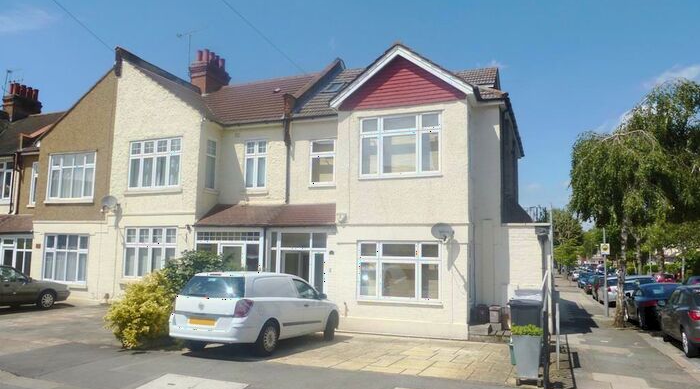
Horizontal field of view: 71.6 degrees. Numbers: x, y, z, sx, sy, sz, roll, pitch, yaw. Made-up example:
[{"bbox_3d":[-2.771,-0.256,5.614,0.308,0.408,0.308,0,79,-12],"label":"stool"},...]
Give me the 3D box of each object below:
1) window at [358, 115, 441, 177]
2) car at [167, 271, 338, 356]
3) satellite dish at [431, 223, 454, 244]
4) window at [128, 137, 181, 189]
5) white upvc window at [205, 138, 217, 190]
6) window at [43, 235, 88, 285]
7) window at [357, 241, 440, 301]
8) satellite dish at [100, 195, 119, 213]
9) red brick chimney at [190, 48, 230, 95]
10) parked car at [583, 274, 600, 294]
[{"bbox_3d":[1.223,-1.198,12.008,2.051,1.546,0.110,-2,-6,21],"label":"window"},{"bbox_3d":[-1.667,2.395,10.370,1.800,1.490,4.500,-2,-9,23],"label":"car"},{"bbox_3d":[2.184,0.909,11.456,0.520,0.460,0.380,1,-8,5],"label":"satellite dish"},{"bbox_3d":[-6.344,-0.992,15.789,2.186,1.615,0.140,-2,-9,23],"label":"window"},{"bbox_3d":[-4.180,-0.884,14.625,0.110,1.488,0.457,-2,-6,21],"label":"white upvc window"},{"bbox_3d":[-9.107,2.042,15.574,1.924,1.524,0.110,-2,-6,21],"label":"window"},{"bbox_3d":[1.226,1.939,12.128,2.178,1.495,0.130,-2,-9,23],"label":"window"},{"bbox_3d":[-7.245,0.271,14.620,0.480,0.500,0.380,0,-6,1],"label":"satellite dish"},{"bbox_3d":[-6.077,-5.029,21.221,0.900,2.000,1.650,-2,-9,23],"label":"red brick chimney"},{"bbox_3d":[17.942,6.431,34.911,1.760,1.460,4.150,-2,-8,21],"label":"parked car"}]

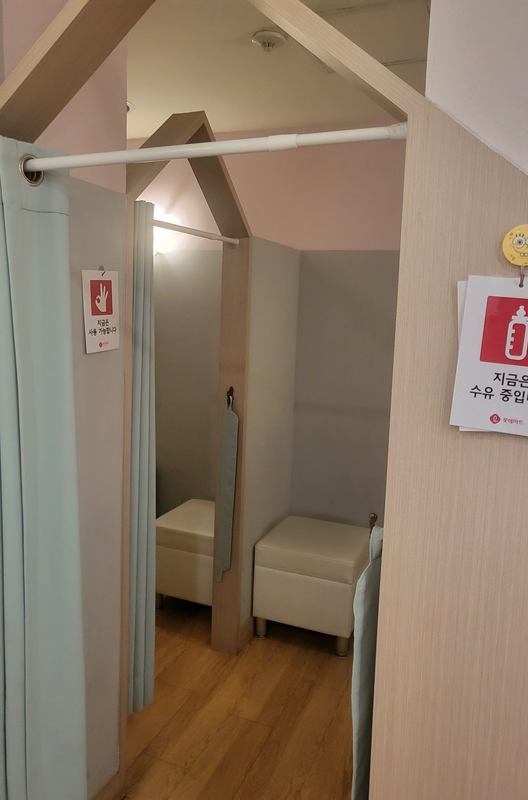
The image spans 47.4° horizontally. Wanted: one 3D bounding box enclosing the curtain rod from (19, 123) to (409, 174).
[{"bbox_3d":[-0.148,-0.446,1.075,0.800,0.025,0.025,5,8,21],"label":"curtain rod"}]

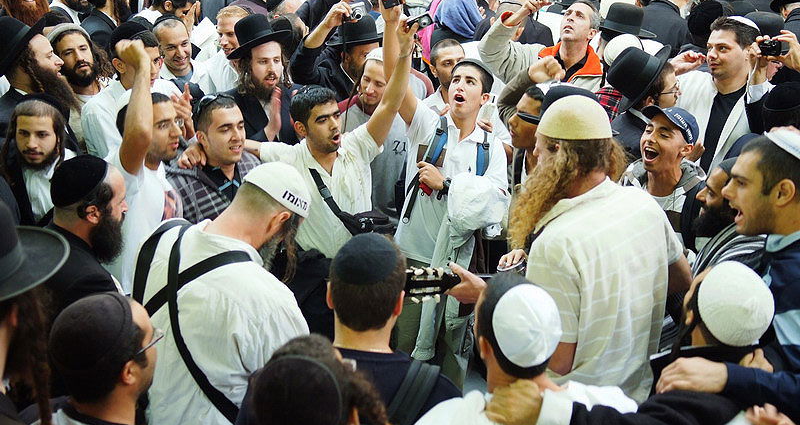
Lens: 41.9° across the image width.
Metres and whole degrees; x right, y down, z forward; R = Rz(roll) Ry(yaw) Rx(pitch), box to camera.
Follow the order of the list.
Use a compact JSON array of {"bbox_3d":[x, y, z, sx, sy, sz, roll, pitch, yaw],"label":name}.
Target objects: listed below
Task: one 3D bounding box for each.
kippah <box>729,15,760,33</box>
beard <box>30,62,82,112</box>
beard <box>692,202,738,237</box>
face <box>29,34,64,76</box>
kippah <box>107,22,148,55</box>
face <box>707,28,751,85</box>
[{"bbox_3d":[1.361,-0.732,4.100,0.145,0.055,0.145,20,6,41],"label":"kippah"},{"bbox_3d":[-1.244,-0.453,3.780,0.170,0.190,0.130,2,22,5],"label":"beard"},{"bbox_3d":[0.873,0.022,2.900,0.120,0.120,0.140,0,22,0],"label":"beard"},{"bbox_3d":[-1.344,-0.595,3.980,0.130,0.180,0.150,-13,27,-9],"label":"face"},{"bbox_3d":[-1.052,-0.676,4.060,0.160,0.085,0.160,-16,10,3],"label":"kippah"},{"bbox_3d":[1.192,-0.568,3.800,0.140,0.200,0.150,-14,26,-31],"label":"face"}]

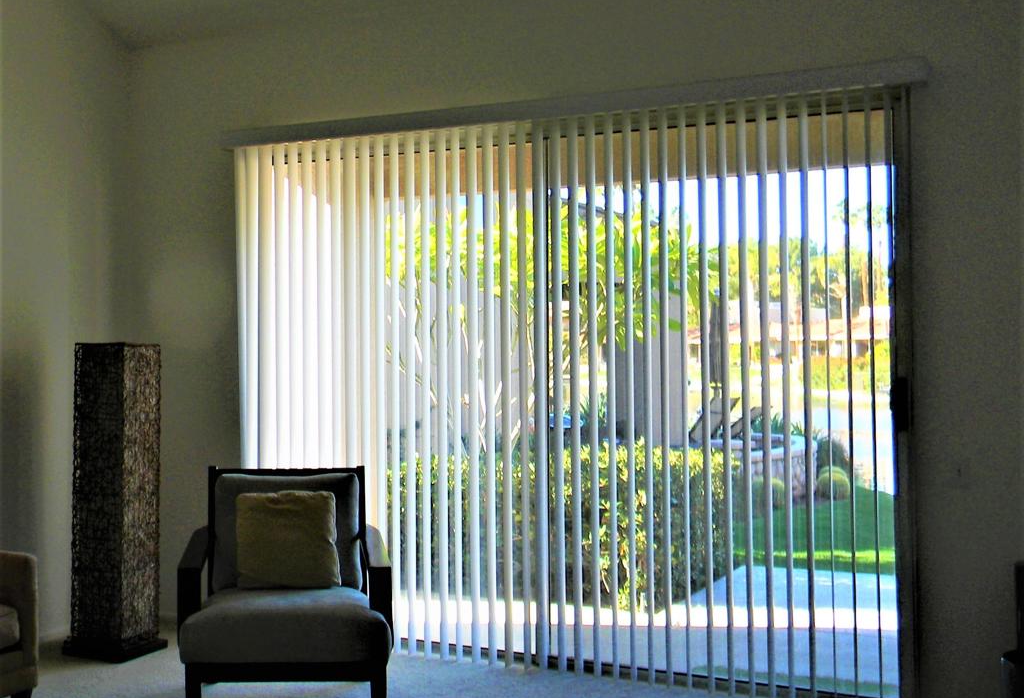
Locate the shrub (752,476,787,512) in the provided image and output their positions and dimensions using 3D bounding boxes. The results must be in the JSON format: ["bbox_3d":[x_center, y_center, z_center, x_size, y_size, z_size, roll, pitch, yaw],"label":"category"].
[{"bbox_3d":[2.627,1.474,8.450,0.360,0.360,0.370,0,-2,17],"label":"shrub"}]

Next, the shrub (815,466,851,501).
[{"bbox_3d":[3.482,1.461,9.000,0.380,0.380,0.400,-1,-2,21],"label":"shrub"}]

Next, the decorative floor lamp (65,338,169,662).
[{"bbox_3d":[-1.821,0.683,3.834,0.300,1.404,0.300,0,-2,18],"label":"decorative floor lamp"}]

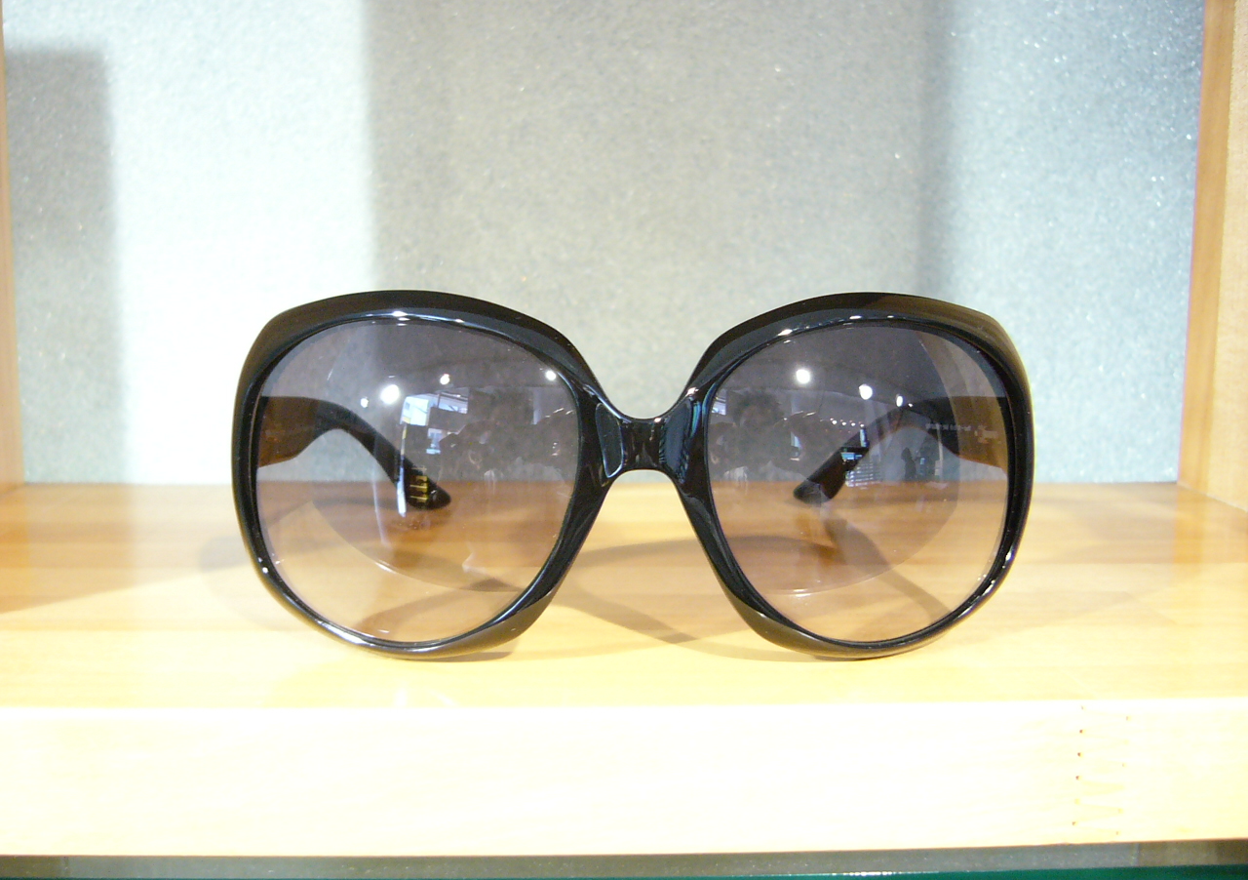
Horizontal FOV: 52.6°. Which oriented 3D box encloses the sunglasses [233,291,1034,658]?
[{"bbox_3d":[0.001,-0.003,0.281,0.147,0.067,0.122,0,10,-2],"label":"sunglasses"}]

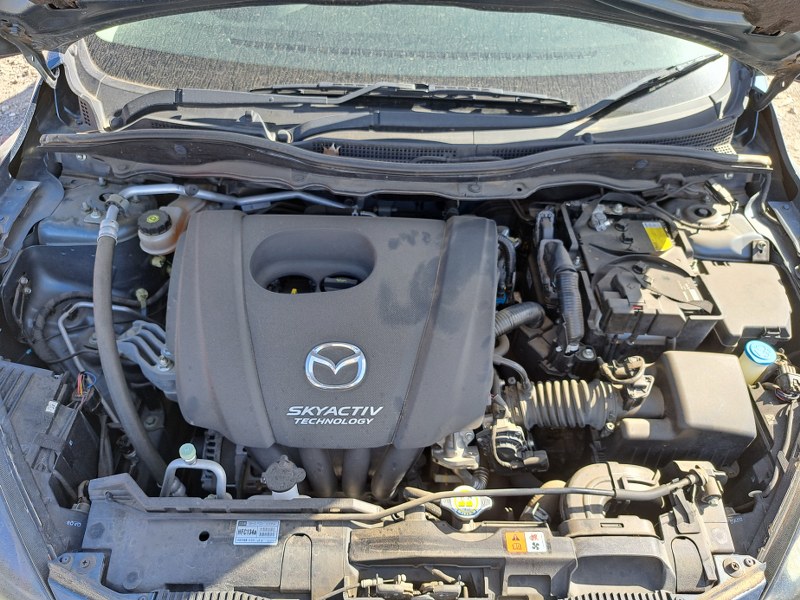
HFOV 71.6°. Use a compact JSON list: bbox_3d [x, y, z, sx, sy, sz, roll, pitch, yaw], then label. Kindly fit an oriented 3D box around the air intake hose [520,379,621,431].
[{"bbox_3d":[0.275,0.169,0.895,0.170,0.078,0.078,1,46,-1],"label":"air intake hose"}]

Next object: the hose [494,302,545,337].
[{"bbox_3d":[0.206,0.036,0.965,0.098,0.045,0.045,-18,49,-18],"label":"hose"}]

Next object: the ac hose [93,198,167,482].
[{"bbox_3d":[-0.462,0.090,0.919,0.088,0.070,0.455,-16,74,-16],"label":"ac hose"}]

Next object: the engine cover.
[{"bbox_3d":[-0.108,0.041,0.900,0.505,0.115,0.400,1,64,-1],"label":"engine cover"}]

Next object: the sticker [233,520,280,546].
[{"bbox_3d":[-0.189,0.307,0.730,0.058,0.002,0.033,1,61,-1],"label":"sticker"}]

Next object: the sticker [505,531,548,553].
[{"bbox_3d":[0.164,0.314,0.720,0.053,0.002,0.028,1,61,-1],"label":"sticker"}]

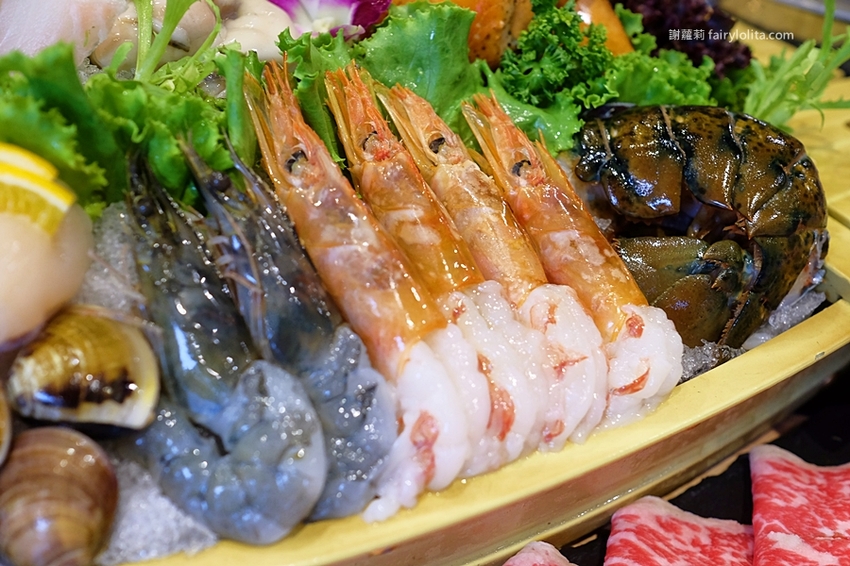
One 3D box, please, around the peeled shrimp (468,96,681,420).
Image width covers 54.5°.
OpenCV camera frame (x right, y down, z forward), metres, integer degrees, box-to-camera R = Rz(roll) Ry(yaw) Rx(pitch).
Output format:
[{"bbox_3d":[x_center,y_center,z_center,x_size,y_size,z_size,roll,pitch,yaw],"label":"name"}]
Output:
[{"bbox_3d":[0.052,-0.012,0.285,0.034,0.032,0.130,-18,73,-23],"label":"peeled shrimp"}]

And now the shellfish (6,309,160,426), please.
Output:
[{"bbox_3d":[-0.109,0.027,0.264,0.047,0.033,0.044,0,35,0],"label":"shellfish"}]

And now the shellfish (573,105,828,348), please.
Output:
[{"bbox_3d":[0.103,-0.021,0.312,0.090,0.060,0.070,0,35,0],"label":"shellfish"}]

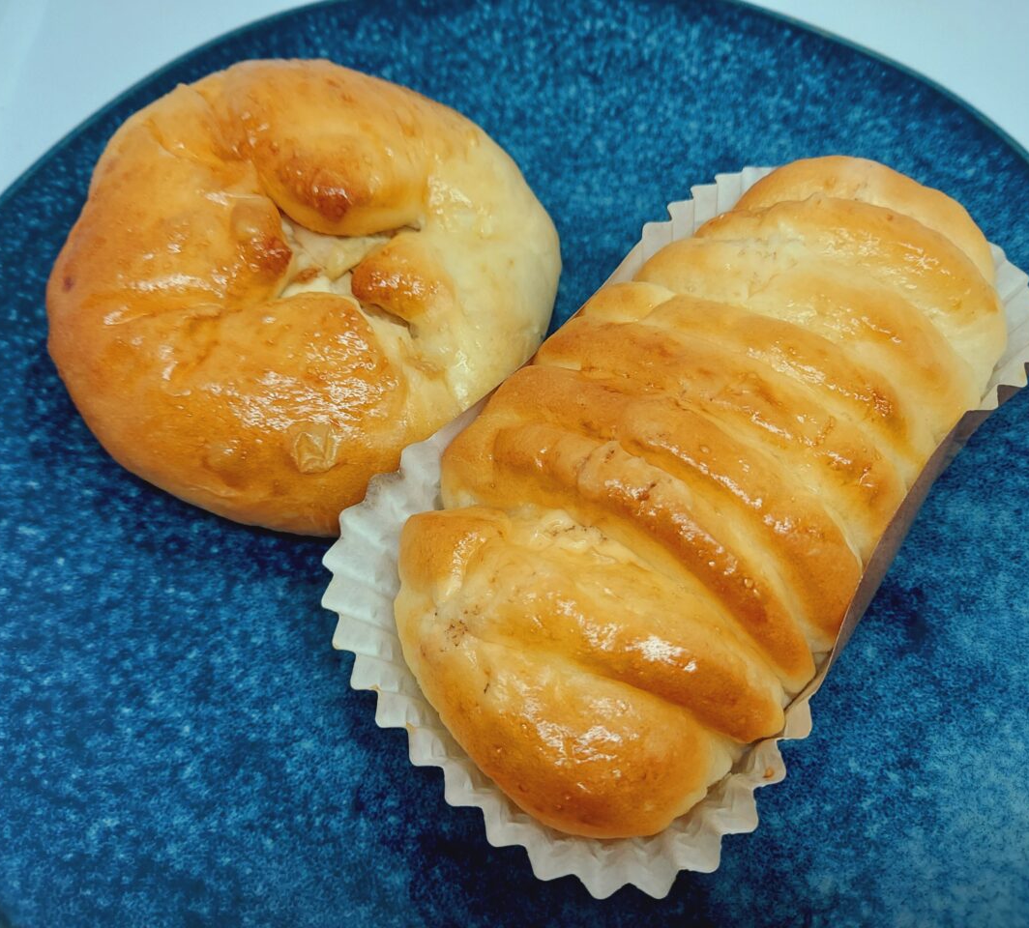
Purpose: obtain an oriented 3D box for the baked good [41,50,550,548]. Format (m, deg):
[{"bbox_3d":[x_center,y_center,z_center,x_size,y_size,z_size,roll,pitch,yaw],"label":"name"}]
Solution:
[{"bbox_3d":[-0.045,-0.043,0.199,0.112,0.046,0.120,0,62,0],"label":"baked good"}]

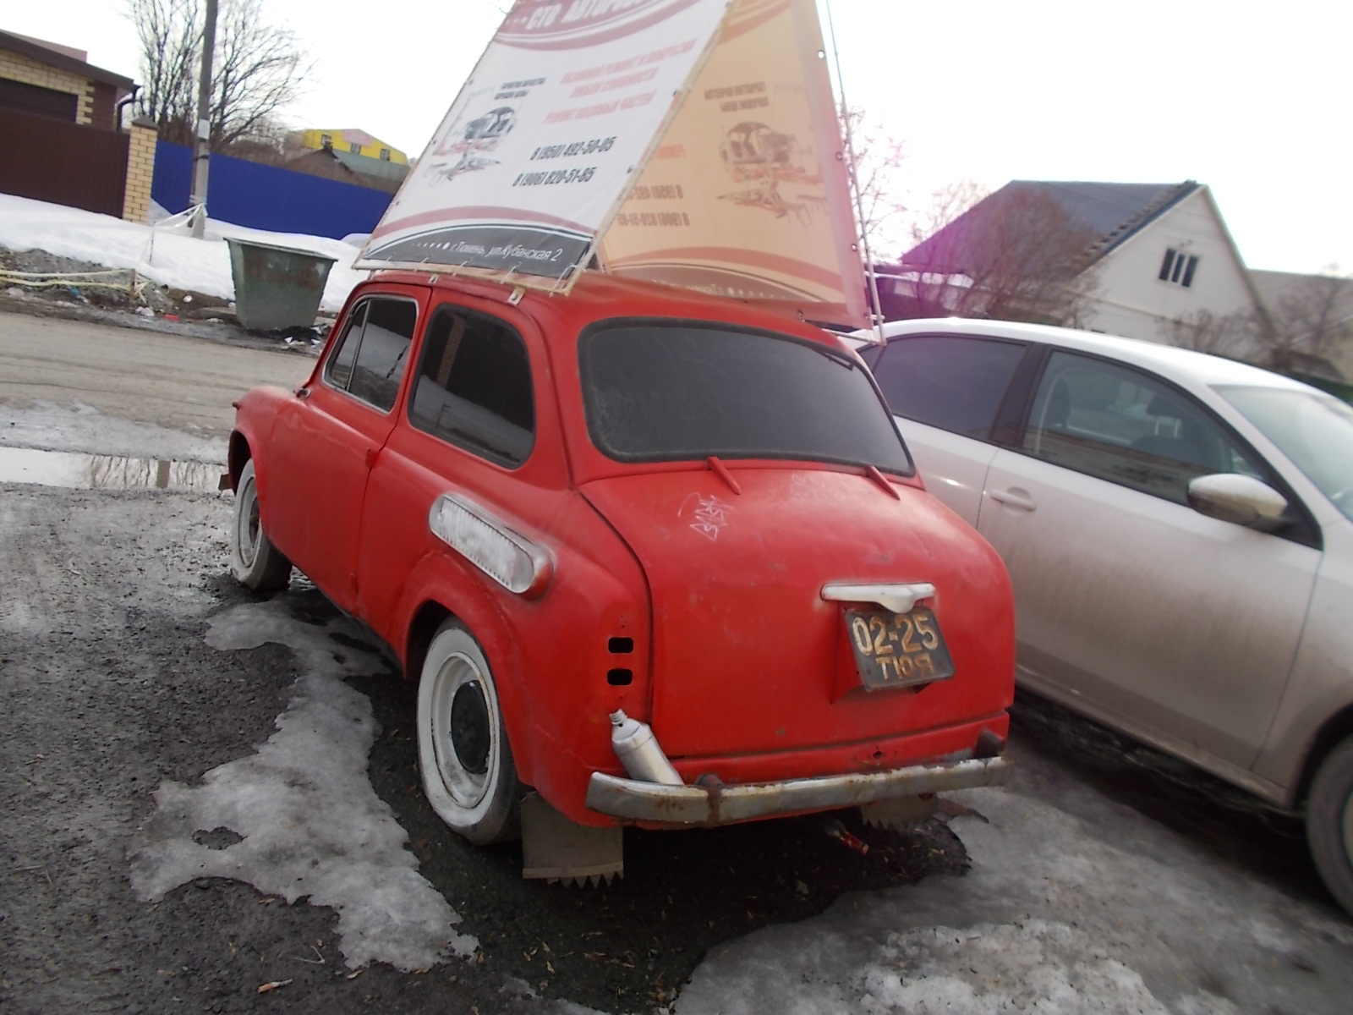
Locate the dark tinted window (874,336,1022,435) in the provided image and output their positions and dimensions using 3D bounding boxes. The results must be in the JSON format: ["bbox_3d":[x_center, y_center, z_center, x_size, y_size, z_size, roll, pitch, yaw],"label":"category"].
[{"bbox_3d":[1.012,-0.505,3.917,0.050,0.372,0.673,29,-4,-40],"label":"dark tinted window"}]

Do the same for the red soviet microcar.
[{"bbox_3d":[-0.477,-0.093,3.477,1.400,1.430,3.320,2,12,-37],"label":"red soviet microcar"}]

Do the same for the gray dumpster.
[{"bbox_3d":[-5.100,-2.820,13.050,1.170,1.050,1.000,1,14,-36],"label":"gray dumpster"}]

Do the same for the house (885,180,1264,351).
[{"bbox_3d":[12.818,-6.809,32.849,8.700,6.979,7.400,4,13,-29],"label":"house"}]

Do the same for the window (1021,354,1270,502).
[{"bbox_3d":[1.505,-0.252,3.250,0.050,0.418,0.918,29,-4,-40],"label":"window"}]

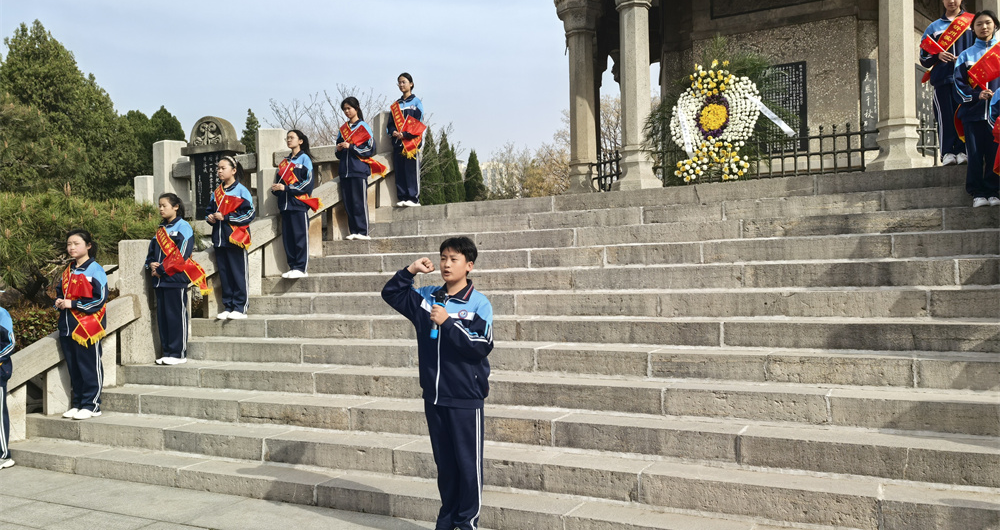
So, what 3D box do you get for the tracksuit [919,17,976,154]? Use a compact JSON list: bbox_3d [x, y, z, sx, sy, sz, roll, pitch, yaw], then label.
[{"bbox_3d":[3.730,-1.488,6.502,0.440,1.200,0.290,-2,-1,25],"label":"tracksuit"}]

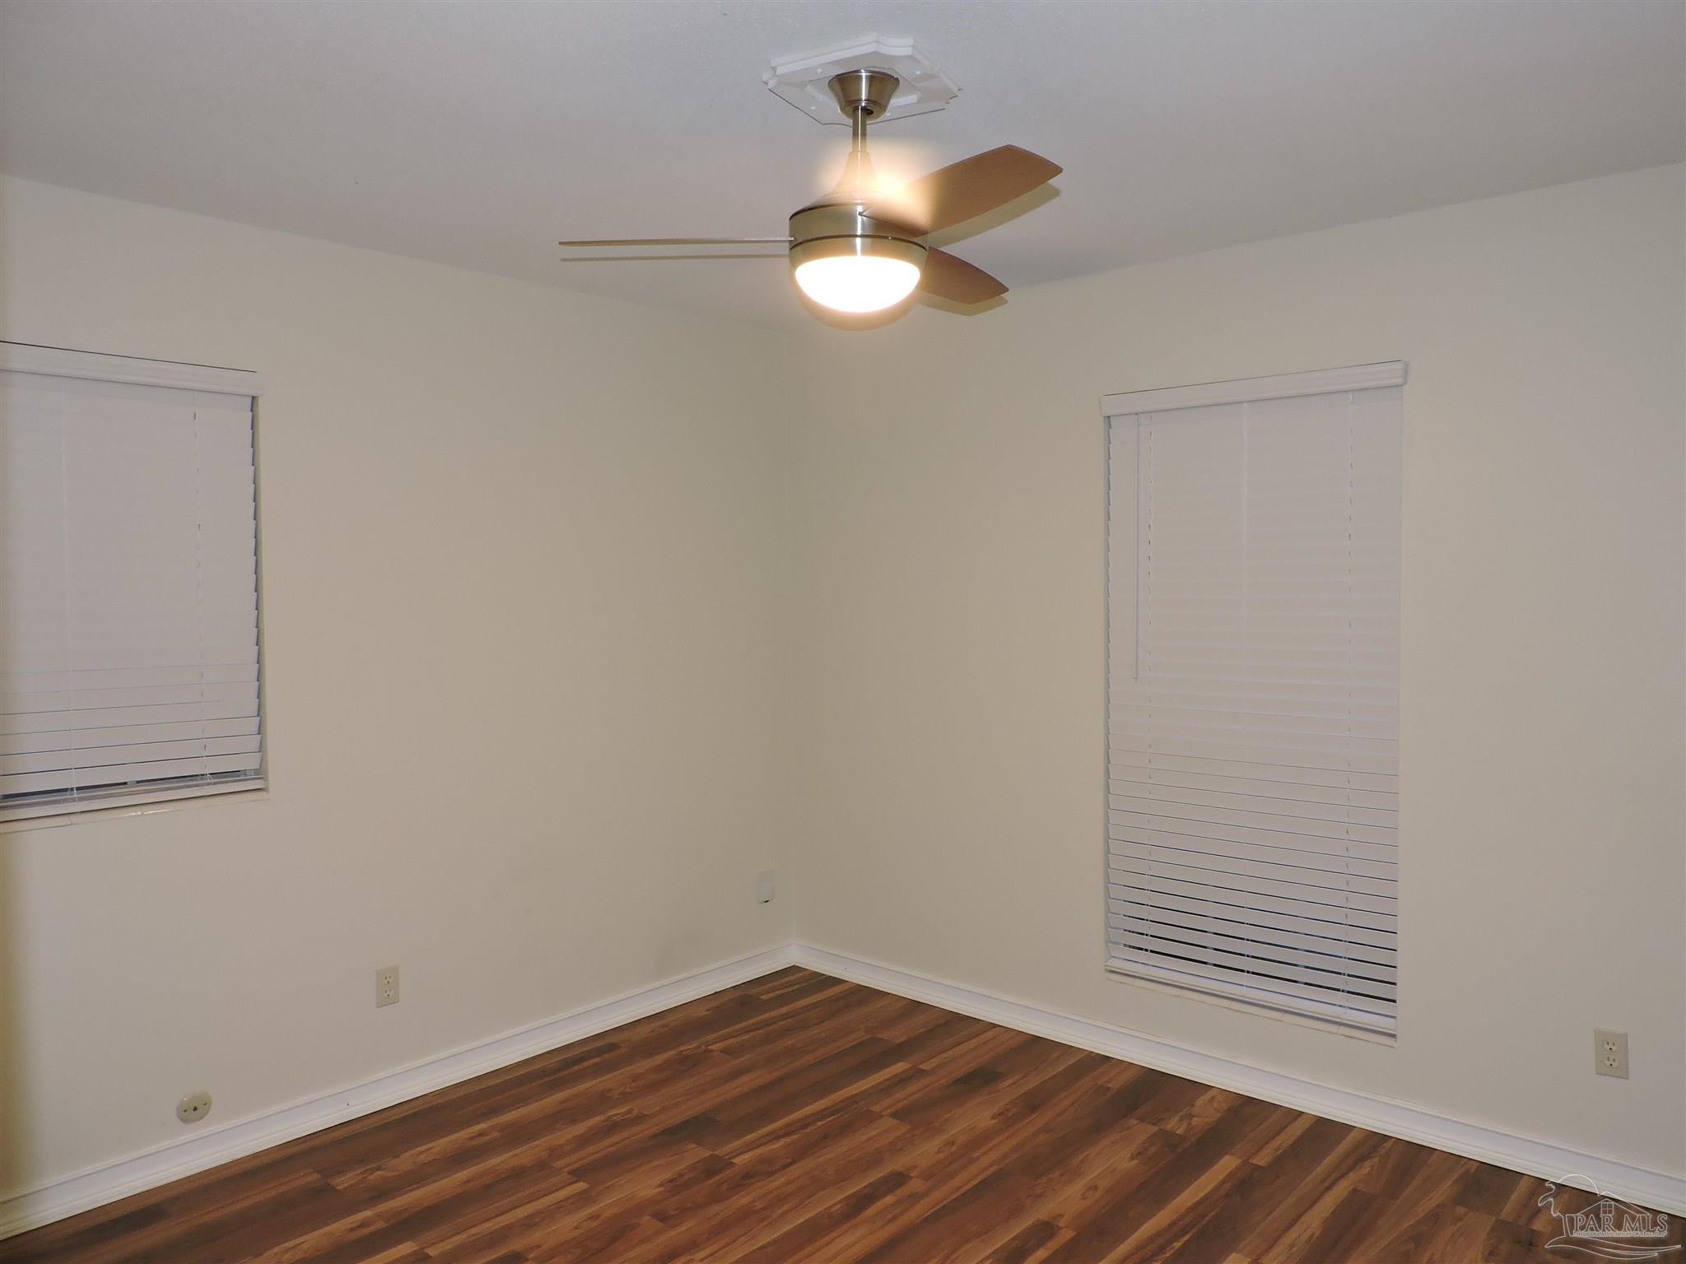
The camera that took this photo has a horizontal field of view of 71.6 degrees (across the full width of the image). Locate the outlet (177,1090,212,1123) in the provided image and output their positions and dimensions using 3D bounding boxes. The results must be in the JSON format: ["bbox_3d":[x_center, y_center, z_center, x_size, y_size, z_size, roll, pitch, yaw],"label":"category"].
[{"bbox_3d":[-1.695,1.244,3.057,0.012,0.076,0.080,1,3,42],"label":"outlet"}]

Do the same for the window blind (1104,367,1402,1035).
[{"bbox_3d":[1.187,0.190,3.464,0.901,1.848,0.080,1,3,42],"label":"window blind"}]

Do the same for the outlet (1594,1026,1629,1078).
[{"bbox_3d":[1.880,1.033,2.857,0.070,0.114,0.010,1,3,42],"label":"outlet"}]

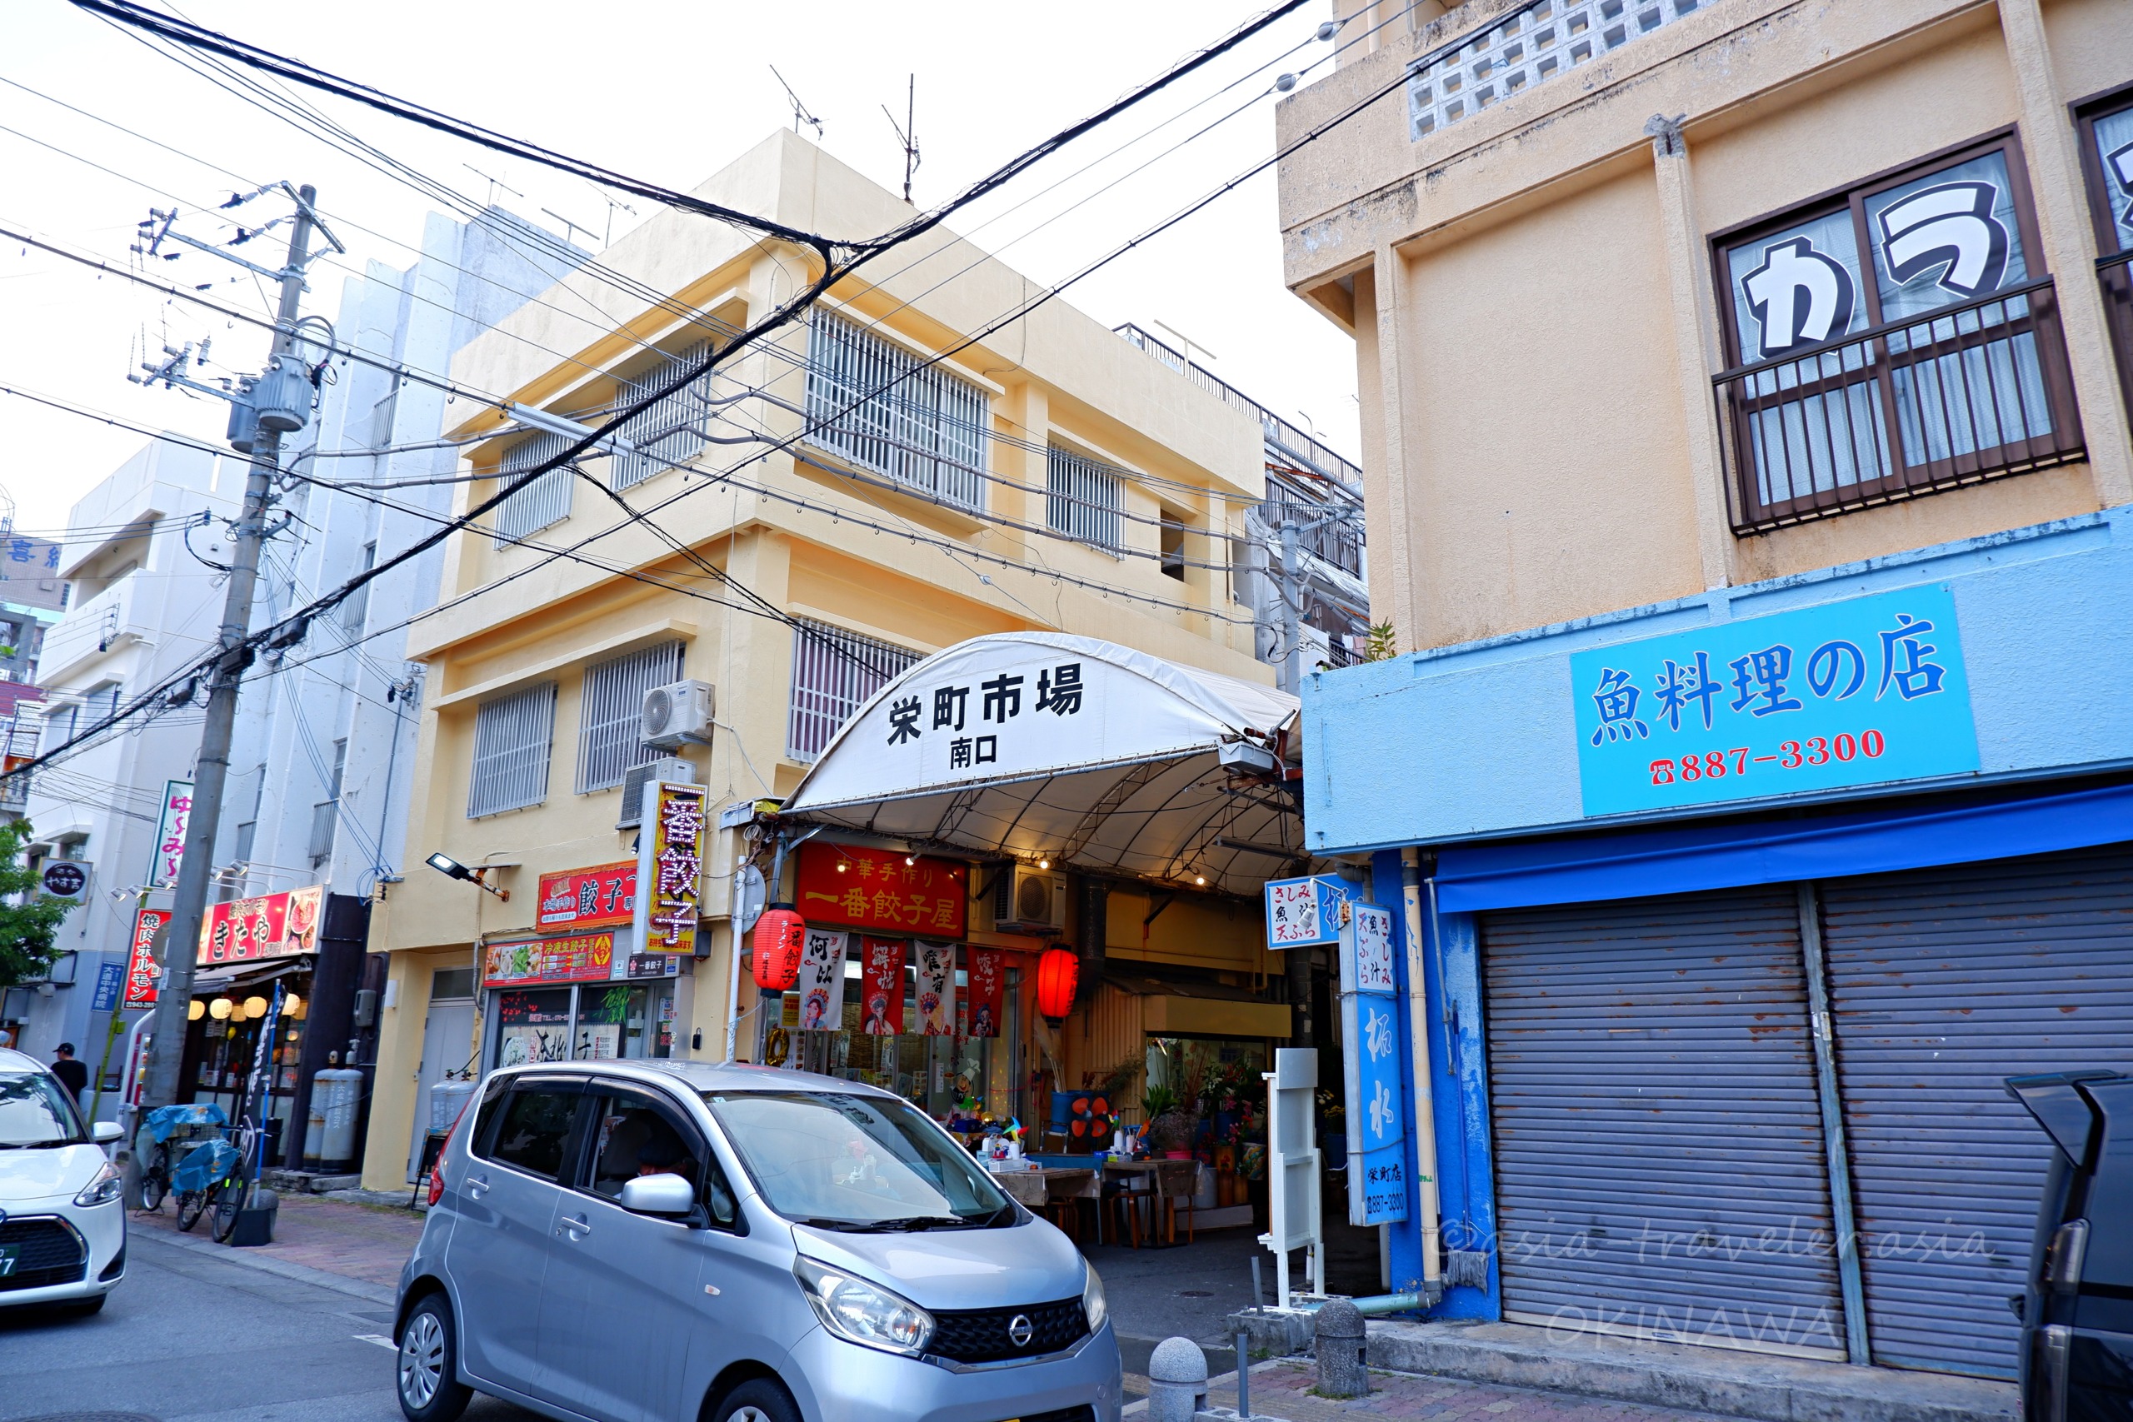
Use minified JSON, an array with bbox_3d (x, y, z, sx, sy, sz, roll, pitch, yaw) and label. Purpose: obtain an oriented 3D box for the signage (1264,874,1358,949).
[{"bbox_3d":[1.586,1.273,8.645,0.710,0.435,0.110,-12,-19,39],"label":"signage"}]

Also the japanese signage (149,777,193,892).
[{"bbox_3d":[-13.097,1.831,19.994,0.200,1.530,0.390,-12,-19,39],"label":"japanese signage"}]

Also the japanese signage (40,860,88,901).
[{"bbox_3d":[-17.607,3.002,23.940,0.200,0.756,0.730,-12,-19,39],"label":"japanese signage"}]

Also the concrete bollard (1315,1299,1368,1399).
[{"bbox_3d":[1.343,3.101,6.699,0.256,0.430,0.256,-12,-19,39],"label":"concrete bollard"}]

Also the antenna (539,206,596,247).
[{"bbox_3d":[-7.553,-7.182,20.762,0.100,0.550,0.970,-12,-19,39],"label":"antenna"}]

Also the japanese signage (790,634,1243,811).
[{"bbox_3d":[-0.641,-0.016,10.502,4.680,1.150,0.120,-12,-19,39],"label":"japanese signage"}]

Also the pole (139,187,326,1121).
[{"bbox_3d":[-9.585,-0.827,14.909,1.200,11.920,2.150,-12,-19,39],"label":"pole"}]

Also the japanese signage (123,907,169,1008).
[{"bbox_3d":[-13.065,3.560,19.485,0.140,1.370,0.530,-12,-19,39],"label":"japanese signage"}]

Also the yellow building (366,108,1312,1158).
[{"bbox_3d":[-2.626,0.643,17.378,7.011,10.264,8.593,-12,-19,39],"label":"yellow building"}]

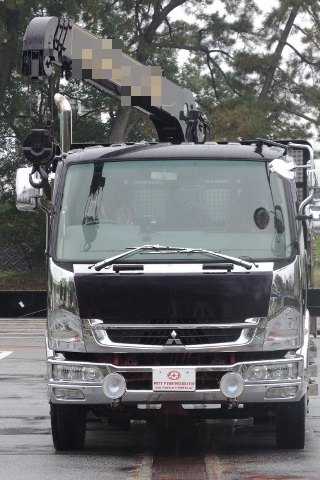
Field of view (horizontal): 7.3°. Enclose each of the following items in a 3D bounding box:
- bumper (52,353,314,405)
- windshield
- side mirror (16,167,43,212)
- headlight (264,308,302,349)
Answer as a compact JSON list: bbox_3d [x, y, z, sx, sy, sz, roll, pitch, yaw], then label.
[{"bbox_3d":[0.127,1.098,19.500,2.000,0.390,0.380,0,0,3],"label":"bumper"},{"bbox_3d":[0.107,-0.233,19.750,1.860,0.810,0.360,0,0,3],"label":"windshield"},{"bbox_3d":[-1.035,-0.401,19.800,0.195,0.360,0.120,-1,0,10],"label":"side mirror"},{"bbox_3d":[0.965,0.691,19.500,0.285,0.310,0.200,0,0,3],"label":"headlight"}]

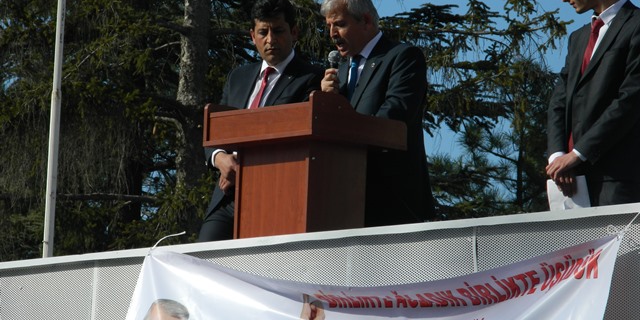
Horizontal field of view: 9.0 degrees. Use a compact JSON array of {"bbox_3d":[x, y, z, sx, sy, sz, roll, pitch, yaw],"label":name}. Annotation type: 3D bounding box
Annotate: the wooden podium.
[{"bbox_3d":[-0.071,0.399,14.402,0.455,1.190,0.572,9,-10,-42],"label":"wooden podium"}]

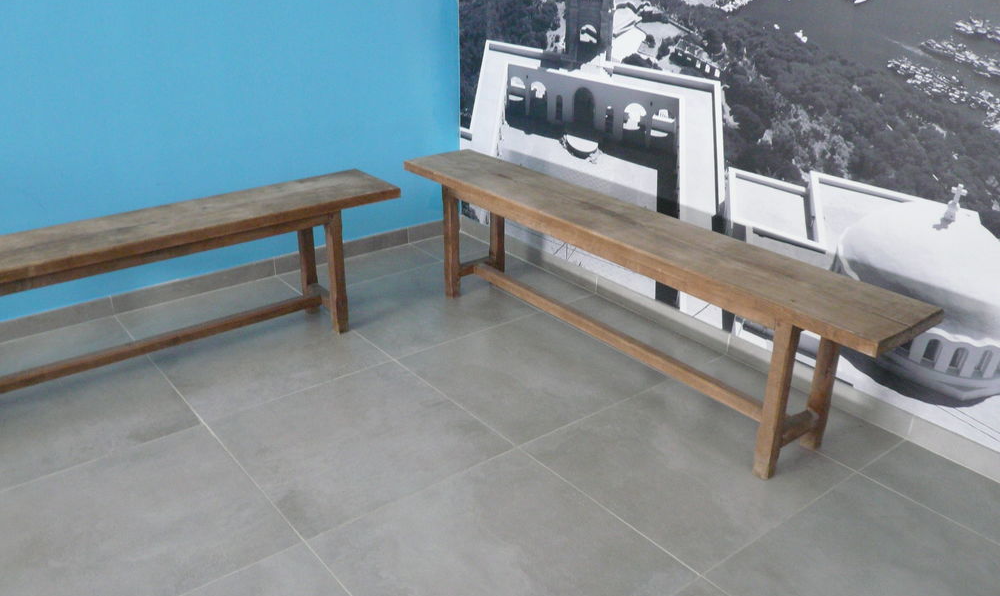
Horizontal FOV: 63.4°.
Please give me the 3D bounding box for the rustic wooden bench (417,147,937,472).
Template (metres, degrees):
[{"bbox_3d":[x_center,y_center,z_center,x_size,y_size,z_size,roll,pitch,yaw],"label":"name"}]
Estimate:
[{"bbox_3d":[0.316,-0.021,2.462,0.286,0.470,1.836,-16,29,-34],"label":"rustic wooden bench"}]

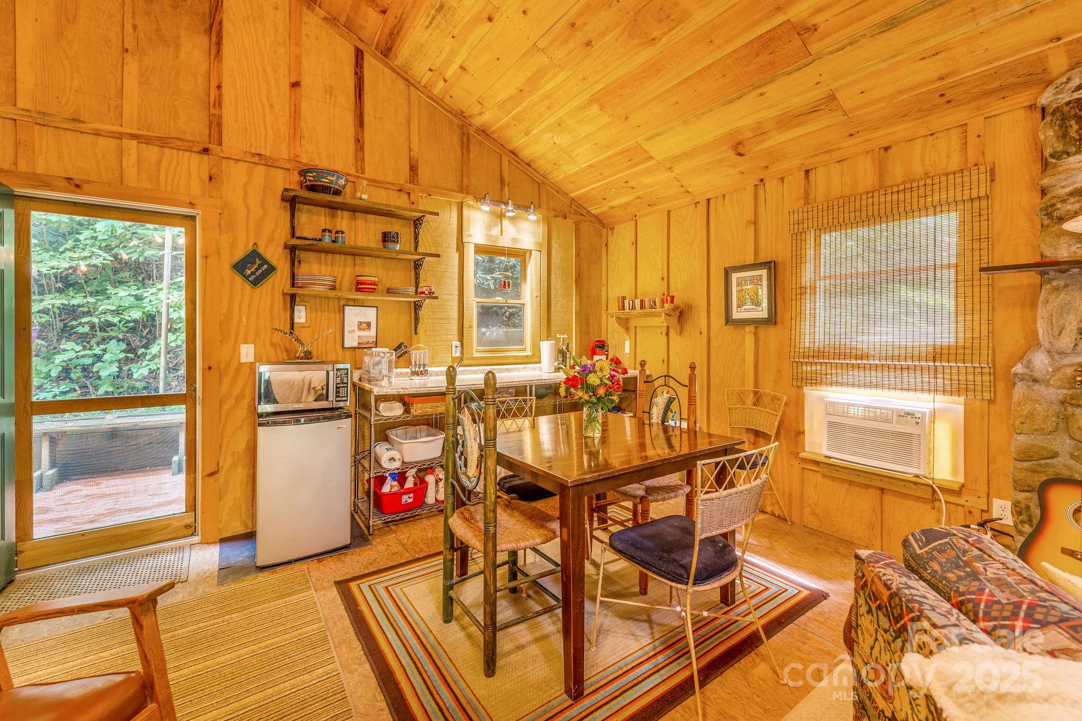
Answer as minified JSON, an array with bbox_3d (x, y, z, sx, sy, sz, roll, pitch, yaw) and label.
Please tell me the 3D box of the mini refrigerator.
[{"bbox_3d":[-1.508,0.717,2.667,0.475,0.835,0.490,-1,2,-32],"label":"mini refrigerator"}]

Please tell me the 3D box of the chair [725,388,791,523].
[{"bbox_3d":[1.369,0.675,2.943,0.530,0.880,0.490,-1,2,-34],"label":"chair"}]

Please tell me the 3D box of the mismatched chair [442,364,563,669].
[{"bbox_3d":[-0.156,0.606,1.842,0.420,1.150,0.480,-1,2,-34],"label":"mismatched chair"}]

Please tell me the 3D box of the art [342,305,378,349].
[{"bbox_3d":[-1.330,-0.244,3.102,0.237,0.310,0.020,-1,3,-32],"label":"art"}]

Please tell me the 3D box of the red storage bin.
[{"bbox_3d":[-1.008,0.933,2.981,0.350,0.165,0.300,-1,2,-33],"label":"red storage bin"}]

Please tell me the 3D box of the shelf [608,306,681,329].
[{"bbox_3d":[0.946,-0.355,3.926,0.210,0.220,0.730,-1,2,-34],"label":"shelf"}]

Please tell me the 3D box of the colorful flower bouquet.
[{"bbox_3d":[0.265,0.170,2.110,0.330,0.390,0.330,0,2,0],"label":"colorful flower bouquet"}]

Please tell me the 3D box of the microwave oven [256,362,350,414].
[{"bbox_3d":[-1.432,0.134,2.550,0.462,0.263,0.350,-1,3,-32],"label":"microwave oven"}]

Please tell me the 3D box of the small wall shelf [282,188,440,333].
[{"bbox_3d":[-1.265,-0.661,3.054,1.040,0.940,0.200,-1,2,-33],"label":"small wall shelf"}]

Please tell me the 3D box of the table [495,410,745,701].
[{"bbox_3d":[0.256,0.758,2.149,1.050,0.770,1.020,-1,3,-32],"label":"table"}]

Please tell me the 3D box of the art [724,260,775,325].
[{"bbox_3d":[1.545,-0.488,3.138,0.035,0.453,0.385,-1,3,-32],"label":"art"}]

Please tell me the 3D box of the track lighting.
[{"bbox_3d":[-0.296,-1.340,3.704,0.600,0.165,0.140,-1,2,-33],"label":"track lighting"}]

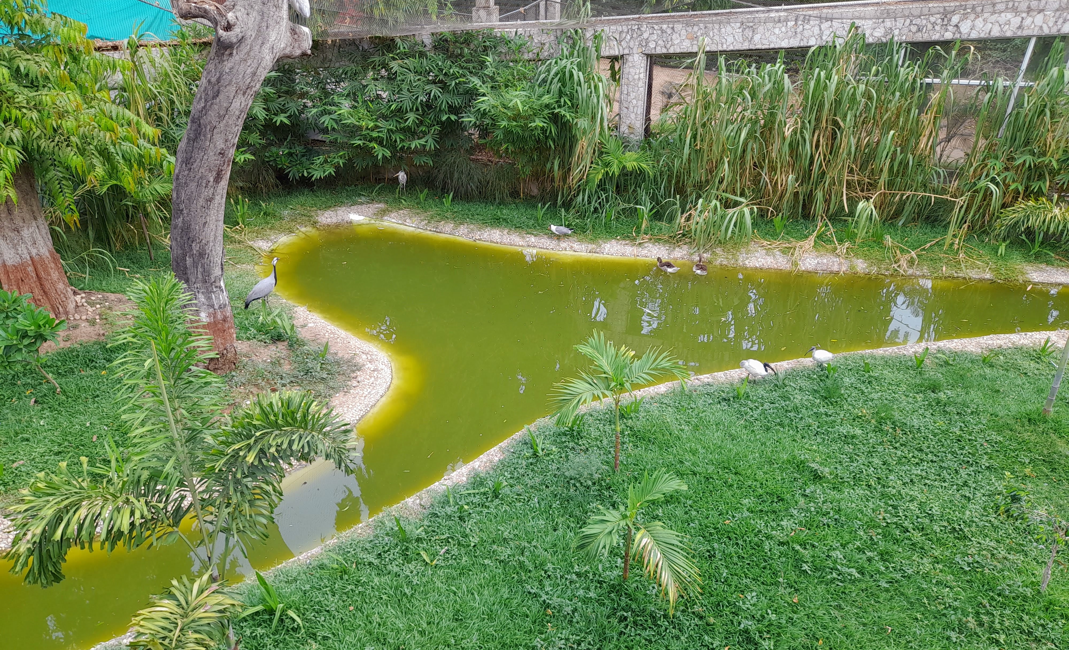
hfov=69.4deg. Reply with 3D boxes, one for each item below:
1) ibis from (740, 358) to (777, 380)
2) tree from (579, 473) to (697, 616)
[{"bbox_3d":[2.650,0.540,9.100,0.450,0.340,0.180,10,32,17],"label":"ibis"},{"bbox_3d":[0.810,1.740,6.200,1.000,1.020,0.880,0,30,0],"label":"tree"}]

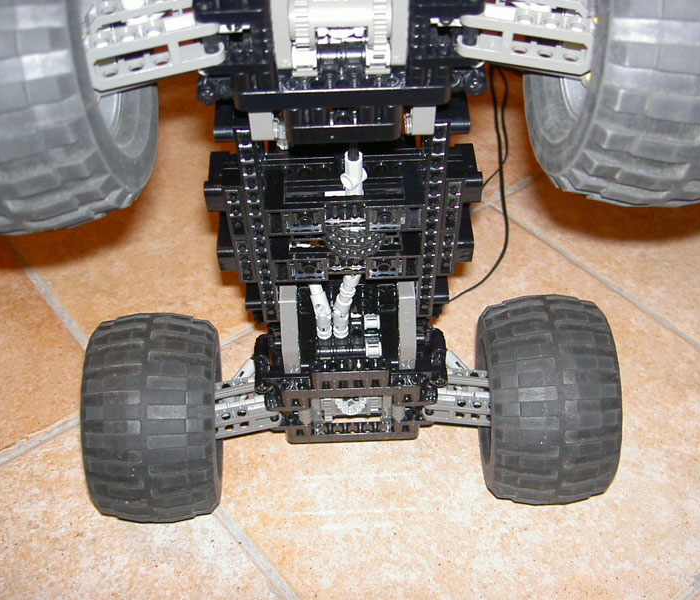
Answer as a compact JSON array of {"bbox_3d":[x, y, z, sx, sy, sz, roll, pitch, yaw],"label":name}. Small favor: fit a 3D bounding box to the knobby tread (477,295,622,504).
[{"bbox_3d":[0.100,0.051,0.469,0.060,0.107,0.107,0,44,1],"label":"knobby tread"}]

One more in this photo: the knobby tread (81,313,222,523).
[{"bbox_3d":[-0.099,0.060,0.466,0.060,0.107,0.107,-4,44,-3],"label":"knobby tread"}]

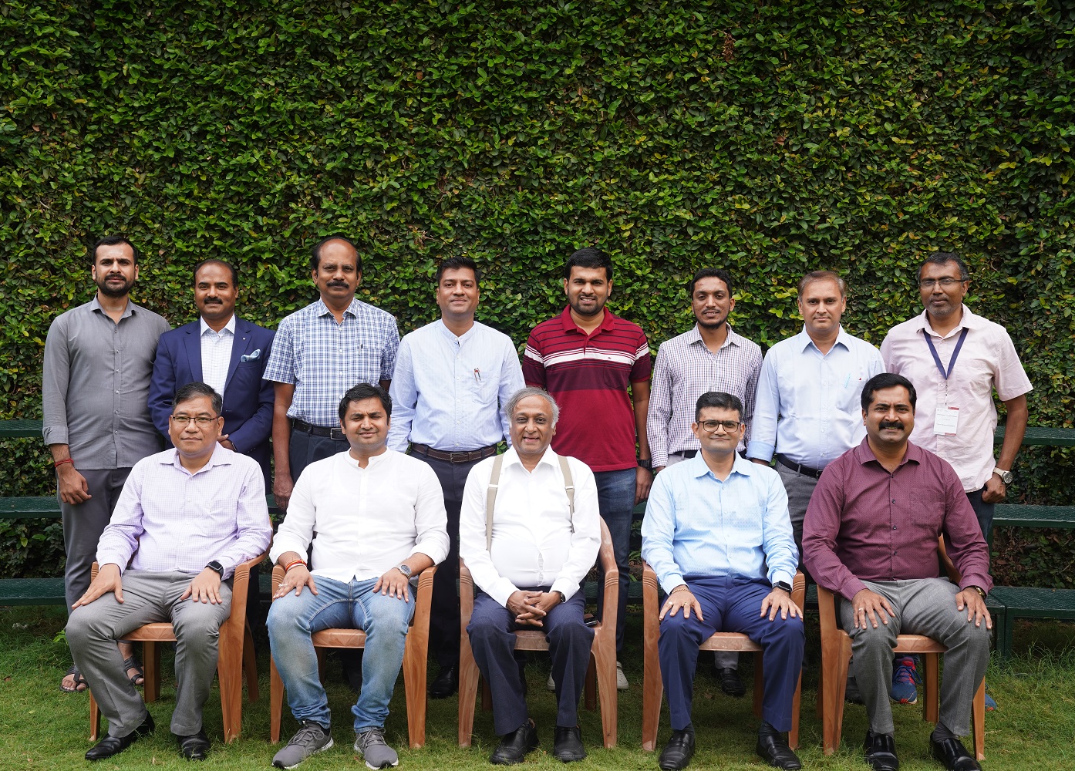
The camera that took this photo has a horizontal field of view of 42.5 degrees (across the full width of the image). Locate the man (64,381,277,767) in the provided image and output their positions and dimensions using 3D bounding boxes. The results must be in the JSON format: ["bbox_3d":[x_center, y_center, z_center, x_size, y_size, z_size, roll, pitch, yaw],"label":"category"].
[{"bbox_3d":[-1.296,0.618,4.965,0.603,1.250,0.693,0,4,-1],"label":"man"}]

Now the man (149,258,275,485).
[{"bbox_3d":[-1.292,0.347,5.521,0.530,1.707,0.360,-1,4,-13],"label":"man"}]

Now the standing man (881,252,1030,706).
[{"bbox_3d":[1.610,0.354,5.407,0.580,1.748,0.360,2,5,21],"label":"standing man"}]

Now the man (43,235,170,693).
[{"bbox_3d":[-1.702,0.303,5.510,0.510,1.793,0.340,-1,5,-17],"label":"man"}]

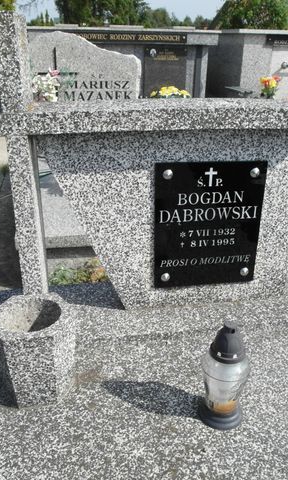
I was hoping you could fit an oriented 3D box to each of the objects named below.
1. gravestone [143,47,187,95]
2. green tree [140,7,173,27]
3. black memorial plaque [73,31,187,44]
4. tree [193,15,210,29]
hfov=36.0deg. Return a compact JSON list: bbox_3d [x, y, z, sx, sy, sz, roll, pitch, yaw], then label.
[{"bbox_3d":[0.348,-2.694,7.197,0.681,0.831,0.070,-1,26,-4],"label":"gravestone"},{"bbox_3d":[1.523,-27.149,55.731,3.466,3.641,3.466,1,26,0],"label":"green tree"},{"bbox_3d":[-0.251,-3.134,6.852,1.830,0.197,0.050,-1,26,-4],"label":"black memorial plaque"},{"bbox_3d":[8.151,-31.138,64.864,2.025,3.129,2.025,1,26,0],"label":"tree"}]

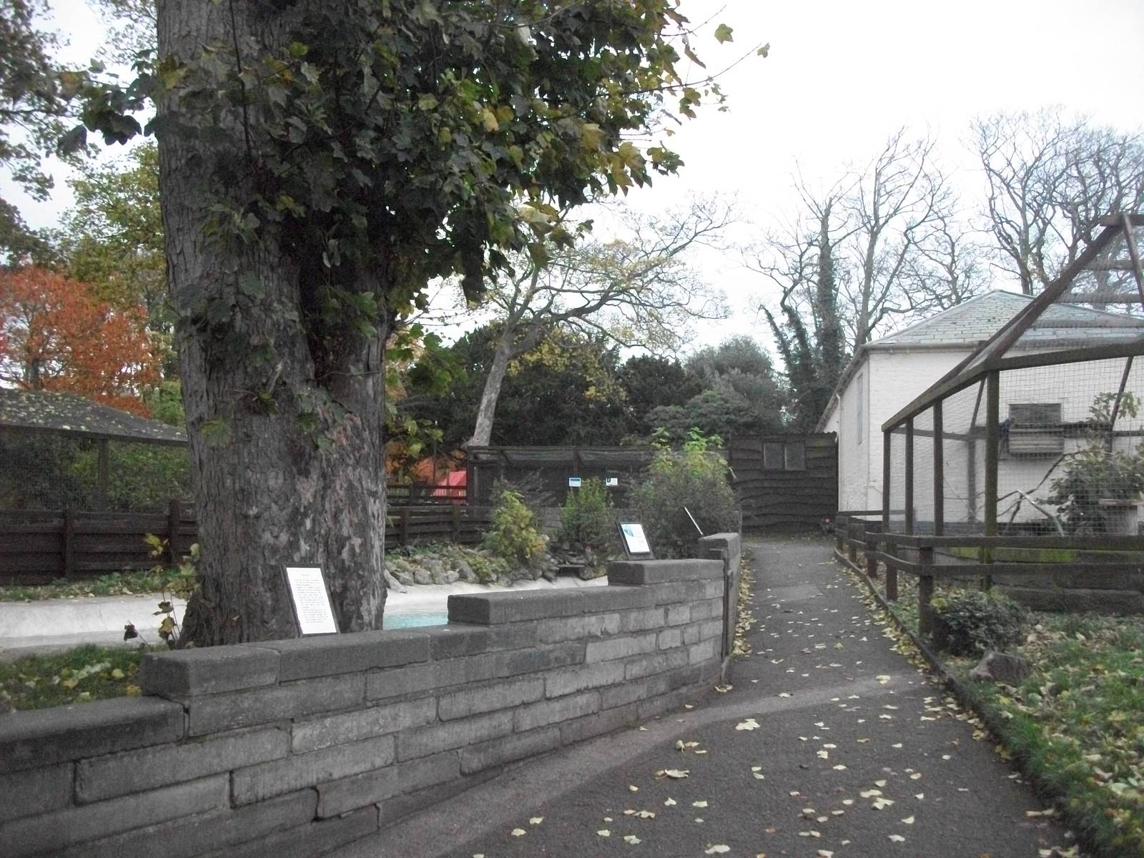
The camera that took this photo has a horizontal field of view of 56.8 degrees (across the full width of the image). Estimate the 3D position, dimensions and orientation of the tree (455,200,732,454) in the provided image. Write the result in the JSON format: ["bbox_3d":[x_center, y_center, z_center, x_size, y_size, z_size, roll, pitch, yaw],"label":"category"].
[{"bbox_3d":[0.735,-2.206,29.500,7.400,8.426,6.600,1,-4,1],"label":"tree"}]

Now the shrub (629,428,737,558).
[{"bbox_3d":[1.315,0.808,12.500,1.270,1.648,1.200,1,-4,6],"label":"shrub"}]

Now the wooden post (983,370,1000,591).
[{"bbox_3d":[4.206,0.555,10.600,0.115,2.284,0.115,0,-4,9],"label":"wooden post"}]

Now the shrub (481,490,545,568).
[{"bbox_3d":[-0.709,1.230,13.000,0.790,0.978,0.750,1,-4,-3],"label":"shrub"}]

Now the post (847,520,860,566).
[{"bbox_3d":[3.946,1.588,14.800,0.110,0.638,0.110,0,-4,9],"label":"post"}]

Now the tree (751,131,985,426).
[{"bbox_3d":[12.887,-4.918,46.000,10.200,16.094,9.000,0,-4,16],"label":"tree"}]

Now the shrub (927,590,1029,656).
[{"bbox_3d":[3.153,1.500,8.200,0.750,0.527,0.650,-1,-5,21],"label":"shrub"}]

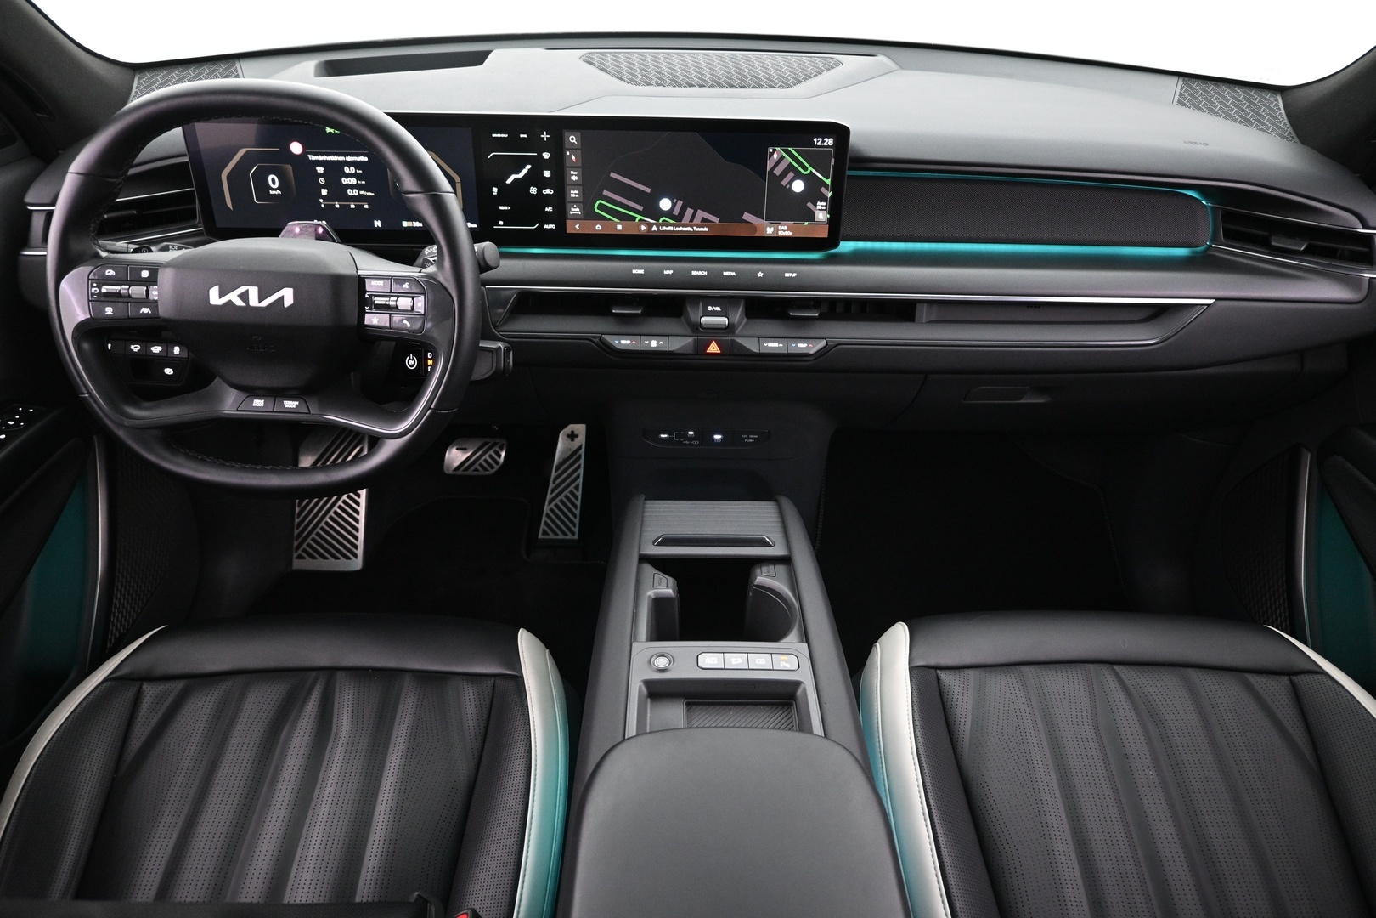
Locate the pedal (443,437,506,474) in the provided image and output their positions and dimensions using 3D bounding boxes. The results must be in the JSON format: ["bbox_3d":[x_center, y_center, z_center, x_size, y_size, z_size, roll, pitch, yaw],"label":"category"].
[{"bbox_3d":[-0.330,-0.005,1.420,0.097,0.059,0.025,1,0,-1],"label":"pedal"}]

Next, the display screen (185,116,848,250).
[{"bbox_3d":[-0.183,-0.306,1.013,0.710,0.142,0.030,1,26,-1],"label":"display screen"}]

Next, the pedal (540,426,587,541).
[{"bbox_3d":[-0.194,0.035,1.462,0.064,0.185,0.028,4,-8,0],"label":"pedal"}]

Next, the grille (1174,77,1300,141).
[{"bbox_3d":[0.685,-0.440,1.160,0.140,0.030,0.150,18,39,12],"label":"grille"}]

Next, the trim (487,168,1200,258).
[{"bbox_3d":[0.193,-0.276,1.044,0.800,0.095,0.040,1,25,-1],"label":"trim"}]

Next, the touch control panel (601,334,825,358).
[{"bbox_3d":[0.030,-0.130,1.055,0.258,0.027,0.022,1,11,-1],"label":"touch control panel"}]

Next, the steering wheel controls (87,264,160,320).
[{"bbox_3d":[-0.497,-0.147,0.808,0.064,0.050,0.020,3,10,-1],"label":"steering wheel controls"}]

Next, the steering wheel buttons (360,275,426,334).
[{"bbox_3d":[-0.260,-0.136,0.808,0.061,0.051,0.020,3,10,-1],"label":"steering wheel buttons"}]

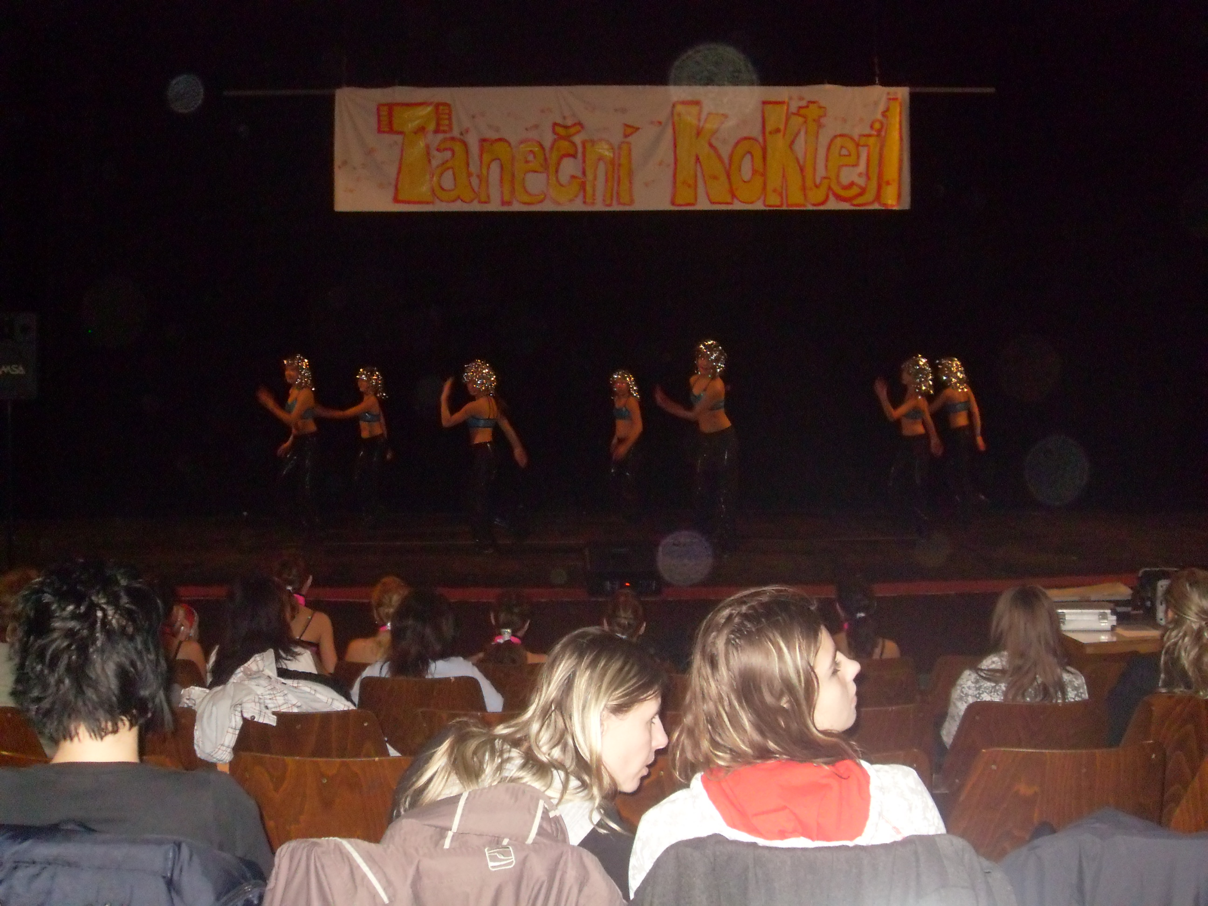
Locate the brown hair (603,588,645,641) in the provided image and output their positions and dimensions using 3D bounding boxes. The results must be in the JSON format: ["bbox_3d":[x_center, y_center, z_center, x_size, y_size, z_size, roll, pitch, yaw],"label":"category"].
[{"bbox_3d":[0.078,0.650,5.800,0.175,0.230,0.200,0,0,0],"label":"brown hair"}]

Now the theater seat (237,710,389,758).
[{"bbox_3d":[-0.830,1.150,4.380,0.500,0.860,0.520,0,0,4],"label":"theater seat"}]

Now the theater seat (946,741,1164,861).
[{"bbox_3d":[0.940,1.060,3.370,0.500,0.860,0.520,0,0,-14],"label":"theater seat"}]

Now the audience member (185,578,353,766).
[{"bbox_3d":[-0.950,0.975,4.500,0.500,1.220,0.740,0,0,5],"label":"audience member"}]

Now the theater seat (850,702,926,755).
[{"bbox_3d":[0.690,1.150,4.420,0.500,0.860,0.520,0,0,-7],"label":"theater seat"}]

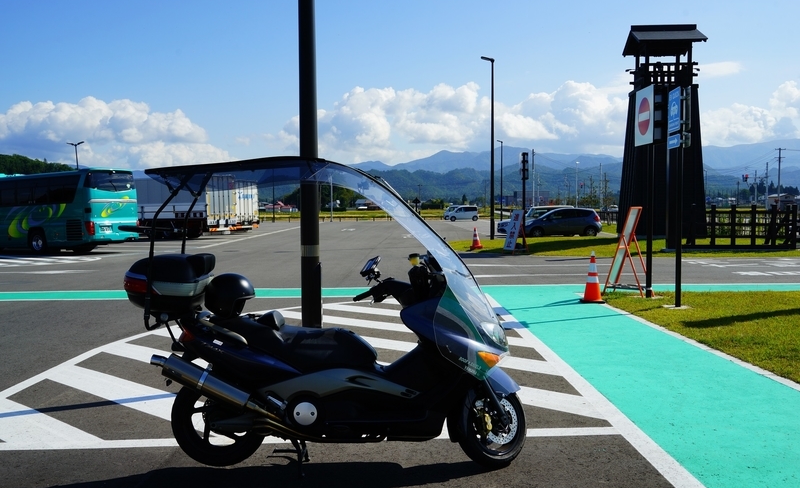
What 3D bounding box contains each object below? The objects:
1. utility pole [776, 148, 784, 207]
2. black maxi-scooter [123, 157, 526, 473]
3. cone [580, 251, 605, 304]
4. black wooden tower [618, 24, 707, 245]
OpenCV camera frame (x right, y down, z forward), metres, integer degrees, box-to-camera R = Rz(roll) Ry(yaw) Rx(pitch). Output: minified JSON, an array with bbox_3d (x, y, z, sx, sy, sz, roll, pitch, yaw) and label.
[{"bbox_3d":[70.322,-11.650,139.717,1.600,12.200,0.500,0,3,11],"label":"utility pole"},{"bbox_3d":[-0.415,0.423,4.418,2.330,1.800,0.800,0,3,0],"label":"black maxi-scooter"},{"bbox_3d":[2.957,0.505,11.582,0.380,0.780,0.380,0,3,0],"label":"cone"},{"bbox_3d":[11.351,-4.866,32.786,2.900,9.200,3.200,0,3,5],"label":"black wooden tower"}]

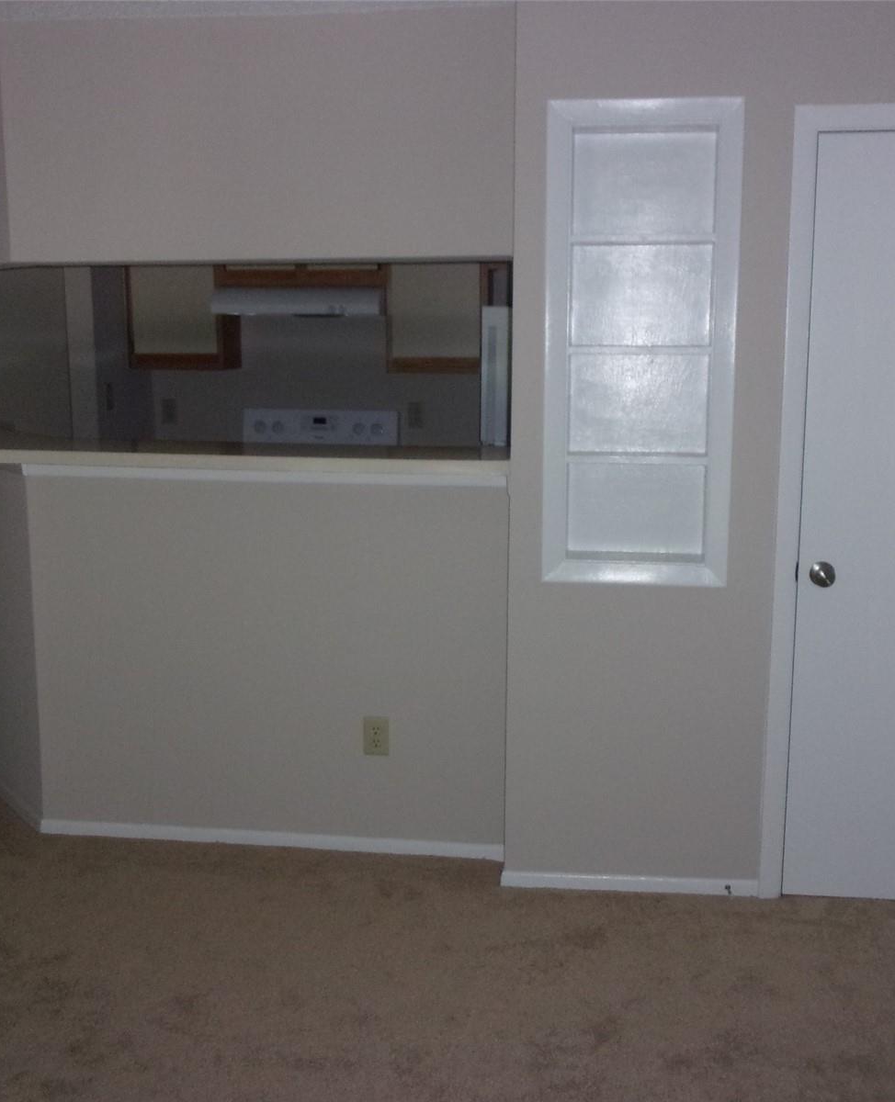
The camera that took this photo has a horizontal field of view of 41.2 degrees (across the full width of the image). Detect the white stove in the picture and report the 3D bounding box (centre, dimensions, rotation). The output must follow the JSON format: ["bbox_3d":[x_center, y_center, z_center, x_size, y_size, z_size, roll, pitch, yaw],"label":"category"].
[{"bbox_3d":[-0.652,-0.010,5.570,0.760,1.220,0.670,1,9,7],"label":"white stove"}]

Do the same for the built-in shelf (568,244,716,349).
[{"bbox_3d":[0.511,-0.675,3.160,0.365,0.265,0.100,1,9,7],"label":"built-in shelf"}]

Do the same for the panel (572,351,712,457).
[{"bbox_3d":[0.520,-0.398,3.237,0.372,0.273,0.040,1,9,7],"label":"panel"}]

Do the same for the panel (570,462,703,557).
[{"bbox_3d":[0.519,-0.109,3.282,0.371,0.265,0.040,1,9,7],"label":"panel"}]

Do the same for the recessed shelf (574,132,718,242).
[{"bbox_3d":[0.511,-0.955,3.116,0.363,0.279,0.100,1,9,7],"label":"recessed shelf"}]

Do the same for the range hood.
[{"bbox_3d":[-0.628,-1.134,5.449,0.760,0.124,0.480,1,9,7],"label":"range hood"}]

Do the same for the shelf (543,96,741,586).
[{"bbox_3d":[0.511,-0.537,3.173,0.494,1.260,0.115,1,9,7],"label":"shelf"}]

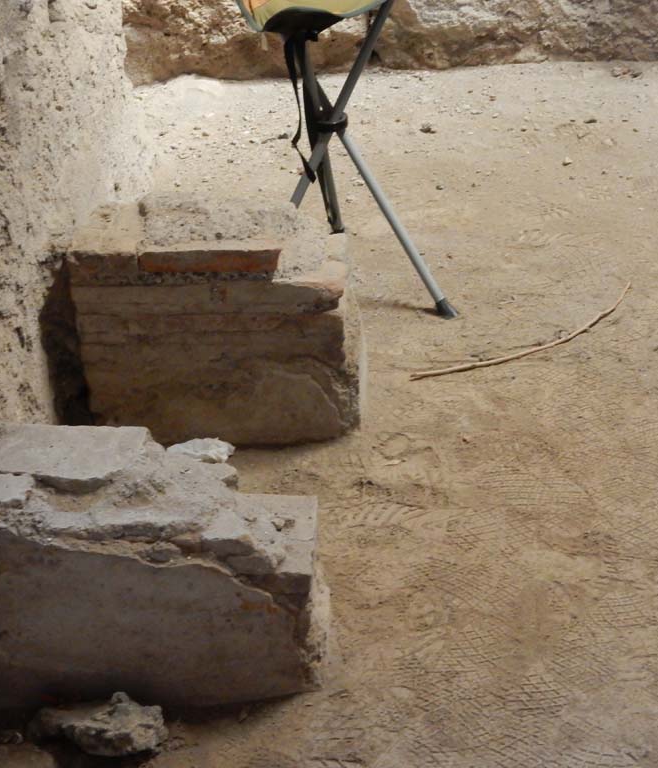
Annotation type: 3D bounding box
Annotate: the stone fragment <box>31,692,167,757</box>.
[{"bbox_3d":[-0.258,0.383,1.995,0.149,0.054,0.076,0,34,0],"label":"stone fragment"}]

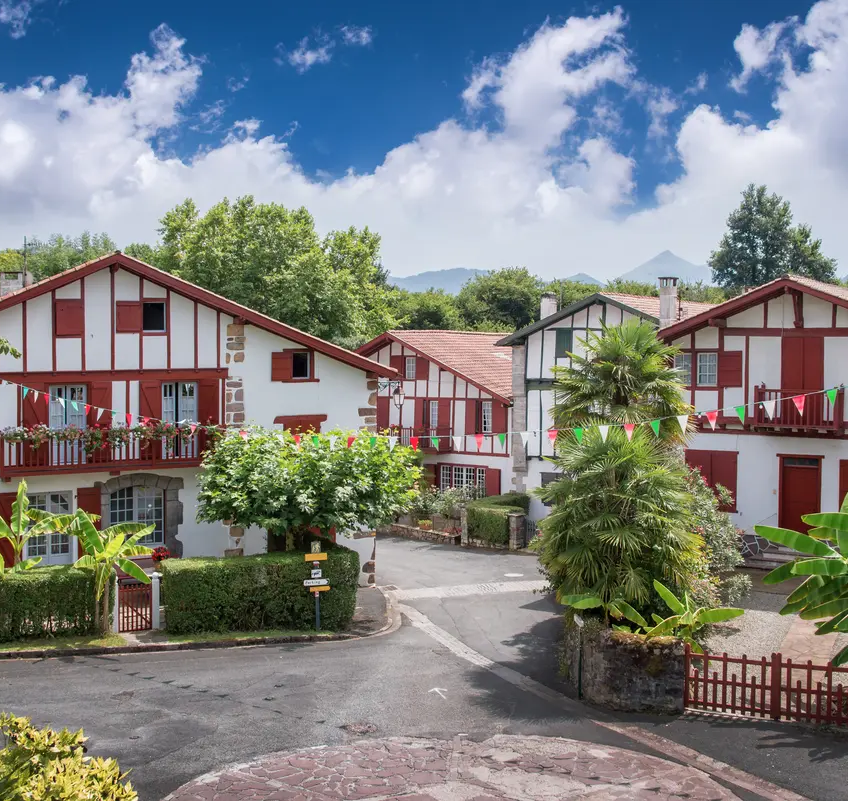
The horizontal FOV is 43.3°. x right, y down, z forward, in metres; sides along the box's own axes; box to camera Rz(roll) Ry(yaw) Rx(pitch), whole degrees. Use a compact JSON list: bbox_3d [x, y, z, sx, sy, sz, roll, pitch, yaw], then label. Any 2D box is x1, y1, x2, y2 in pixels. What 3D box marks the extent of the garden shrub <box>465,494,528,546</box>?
[{"bbox_3d":[2.388,3.862,34.200,1.900,1.250,2.200,2,3,27],"label":"garden shrub"}]

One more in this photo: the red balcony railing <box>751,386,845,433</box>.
[{"bbox_3d":[8.873,0.178,25.266,1.903,0.996,0.620,2,3,33],"label":"red balcony railing"}]

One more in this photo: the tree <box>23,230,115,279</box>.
[{"bbox_3d":[-18.983,-2.892,57.933,5.519,12.497,5.519,0,2,0],"label":"tree"}]

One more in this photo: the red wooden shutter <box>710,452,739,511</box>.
[{"bbox_3d":[9.027,2.429,32.000,0.760,1.780,0.060,2,3,26],"label":"red wooden shutter"}]

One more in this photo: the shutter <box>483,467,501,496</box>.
[{"bbox_3d":[2.640,3.176,41.173,0.722,1.143,0.050,2,3,32],"label":"shutter"}]

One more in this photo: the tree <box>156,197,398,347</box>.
[{"bbox_3d":[-6.779,-3.187,51.649,11.400,13.260,10.500,0,3,0],"label":"tree"}]

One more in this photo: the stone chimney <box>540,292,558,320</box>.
[{"bbox_3d":[4.628,-3.329,39.401,0.500,1.350,0.550,2,3,34],"label":"stone chimney"}]

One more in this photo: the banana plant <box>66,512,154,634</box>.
[{"bbox_3d":[-6.593,3.572,22.398,1.835,2.579,1.700,-1,2,-23],"label":"banana plant"}]

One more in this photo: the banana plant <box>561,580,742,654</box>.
[{"bbox_3d":[4.179,4.106,19.600,3.200,1.490,1.800,1,3,9],"label":"banana plant"}]

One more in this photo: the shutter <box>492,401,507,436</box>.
[{"bbox_3d":[2.883,0.663,40.925,0.650,1.326,0.050,2,3,32],"label":"shutter"}]

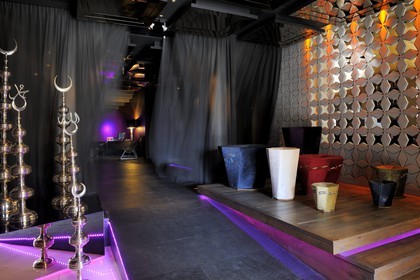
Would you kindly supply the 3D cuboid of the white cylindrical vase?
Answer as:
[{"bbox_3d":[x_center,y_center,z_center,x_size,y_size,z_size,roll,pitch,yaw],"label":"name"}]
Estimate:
[{"bbox_3d":[1.120,0.505,4.258,0.488,0.744,0.488,0,2,15],"label":"white cylindrical vase"}]

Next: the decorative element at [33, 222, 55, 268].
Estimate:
[{"bbox_3d":[-1.700,1.070,2.860,0.225,0.440,0.225,0,0,0],"label":"decorative element"}]

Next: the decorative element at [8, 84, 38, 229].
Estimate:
[{"bbox_3d":[-1.837,0.121,2.746,0.277,1.322,0.257,-2,2,-34],"label":"decorative element"}]

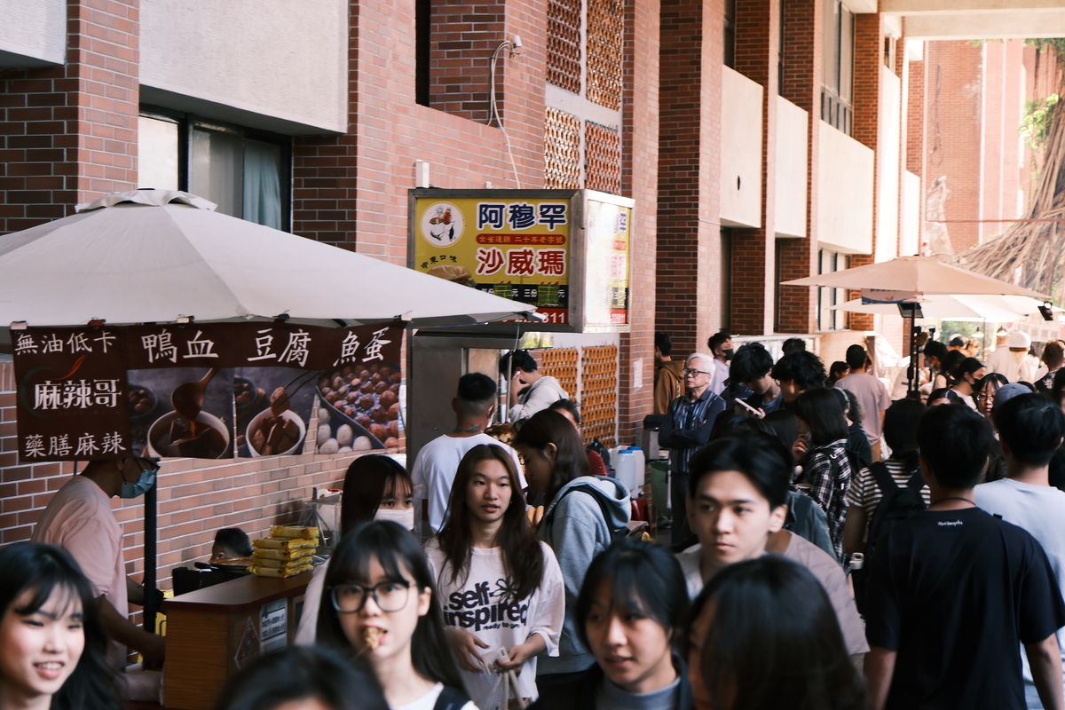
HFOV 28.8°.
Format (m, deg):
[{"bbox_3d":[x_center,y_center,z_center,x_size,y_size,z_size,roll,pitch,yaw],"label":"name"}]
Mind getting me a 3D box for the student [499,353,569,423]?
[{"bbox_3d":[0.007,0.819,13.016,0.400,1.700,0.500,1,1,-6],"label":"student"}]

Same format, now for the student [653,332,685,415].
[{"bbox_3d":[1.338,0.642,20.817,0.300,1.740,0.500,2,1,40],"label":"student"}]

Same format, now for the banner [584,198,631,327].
[{"bbox_3d":[0.346,-0.454,10.279,0.080,0.650,0.800,1,1,17],"label":"banner"}]

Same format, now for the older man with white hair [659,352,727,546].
[{"bbox_3d":[1.039,0.835,13.517,0.460,1.700,0.290,1,1,27],"label":"older man with white hair"}]

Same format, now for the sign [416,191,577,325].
[{"bbox_3d":[-0.193,-0.481,10.364,0.869,0.684,0.100,1,1,17],"label":"sign"}]

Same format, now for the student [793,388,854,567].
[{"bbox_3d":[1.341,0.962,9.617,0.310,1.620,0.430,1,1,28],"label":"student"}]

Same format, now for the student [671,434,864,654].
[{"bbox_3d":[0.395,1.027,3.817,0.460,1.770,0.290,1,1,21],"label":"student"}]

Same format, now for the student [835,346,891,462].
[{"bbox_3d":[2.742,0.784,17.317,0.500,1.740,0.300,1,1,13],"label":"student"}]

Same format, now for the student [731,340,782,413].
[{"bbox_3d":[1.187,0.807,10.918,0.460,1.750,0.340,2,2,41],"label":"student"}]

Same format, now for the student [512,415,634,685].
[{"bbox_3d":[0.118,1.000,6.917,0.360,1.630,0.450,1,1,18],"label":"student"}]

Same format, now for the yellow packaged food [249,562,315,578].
[{"bbox_3d":[-0.815,0.693,6.714,0.125,0.032,0.200,1,1,19],"label":"yellow packaged food"}]

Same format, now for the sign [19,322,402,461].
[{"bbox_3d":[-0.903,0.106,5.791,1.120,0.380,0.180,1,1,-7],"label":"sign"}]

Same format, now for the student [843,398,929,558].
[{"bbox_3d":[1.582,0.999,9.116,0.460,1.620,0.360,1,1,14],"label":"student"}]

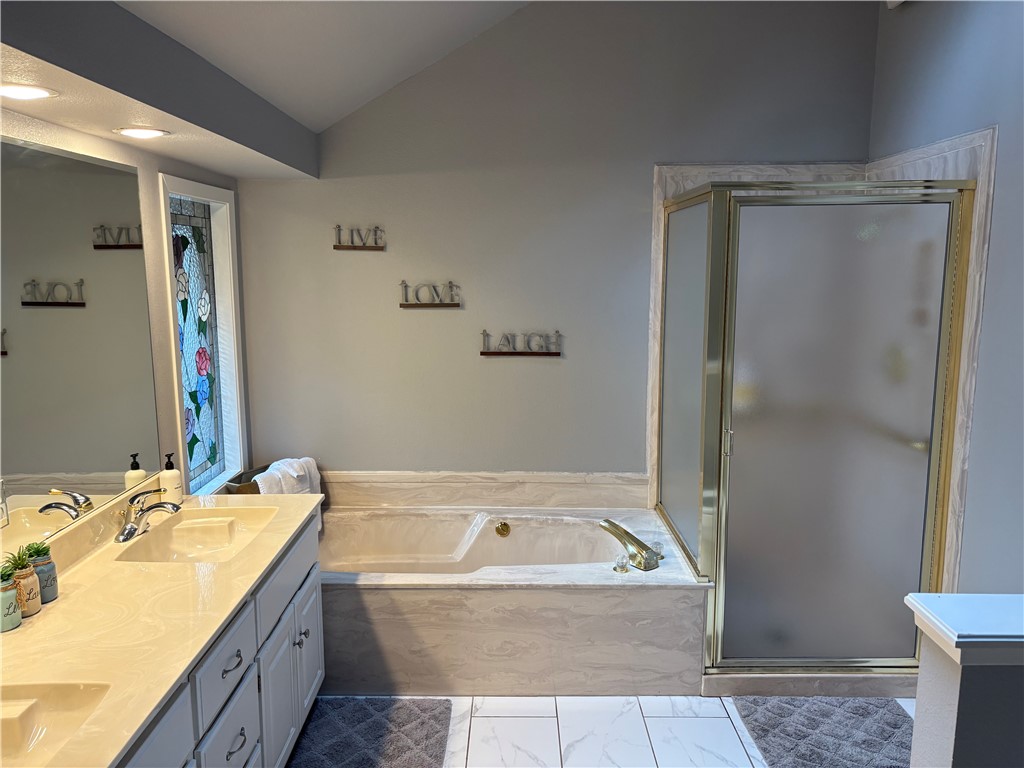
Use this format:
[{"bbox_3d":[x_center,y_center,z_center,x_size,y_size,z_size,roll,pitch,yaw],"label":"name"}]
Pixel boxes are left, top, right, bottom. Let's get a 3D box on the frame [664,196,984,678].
[{"bbox_3d":[1.113,0.143,3.116,0.890,1.786,0.833,0,9,1],"label":"frame"}]

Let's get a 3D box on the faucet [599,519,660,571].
[{"bbox_3d":[0.440,0.618,2.982,0.072,0.128,0.273,-8,11,-39],"label":"faucet"}]

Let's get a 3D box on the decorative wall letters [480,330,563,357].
[{"bbox_3d":[0.042,-0.182,3.480,0.365,0.118,0.030,0,9,1],"label":"decorative wall letters"}]

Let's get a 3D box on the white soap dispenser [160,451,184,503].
[{"bbox_3d":[-1.174,0.326,2.656,0.071,0.173,0.071,0,9,1],"label":"white soap dispenser"}]

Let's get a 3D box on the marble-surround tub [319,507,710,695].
[{"bbox_3d":[-0.205,0.876,3.236,1.844,0.455,0.843,0,9,1],"label":"marble-surround tub"}]

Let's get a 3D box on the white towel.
[{"bbox_3d":[-0.914,0.448,3.144,0.250,0.270,0.240,0,9,1],"label":"white towel"}]

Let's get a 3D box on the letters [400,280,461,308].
[{"bbox_3d":[-0.364,-0.400,3.450,0.269,0.124,0.030,0,9,1],"label":"letters"}]

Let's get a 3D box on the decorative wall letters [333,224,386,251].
[{"bbox_3d":[-0.677,-0.649,3.413,0.227,0.113,0.030,0,9,1],"label":"decorative wall letters"}]

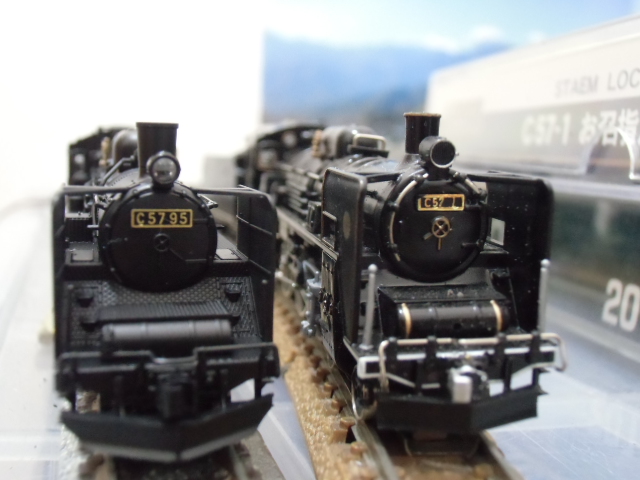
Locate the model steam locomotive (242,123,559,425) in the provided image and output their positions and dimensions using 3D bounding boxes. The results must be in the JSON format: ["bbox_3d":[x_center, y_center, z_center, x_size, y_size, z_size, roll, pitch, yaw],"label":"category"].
[{"bbox_3d":[-0.002,-0.006,0.118,0.019,0.028,0.139,0,9,-11],"label":"model steam locomotive"}]

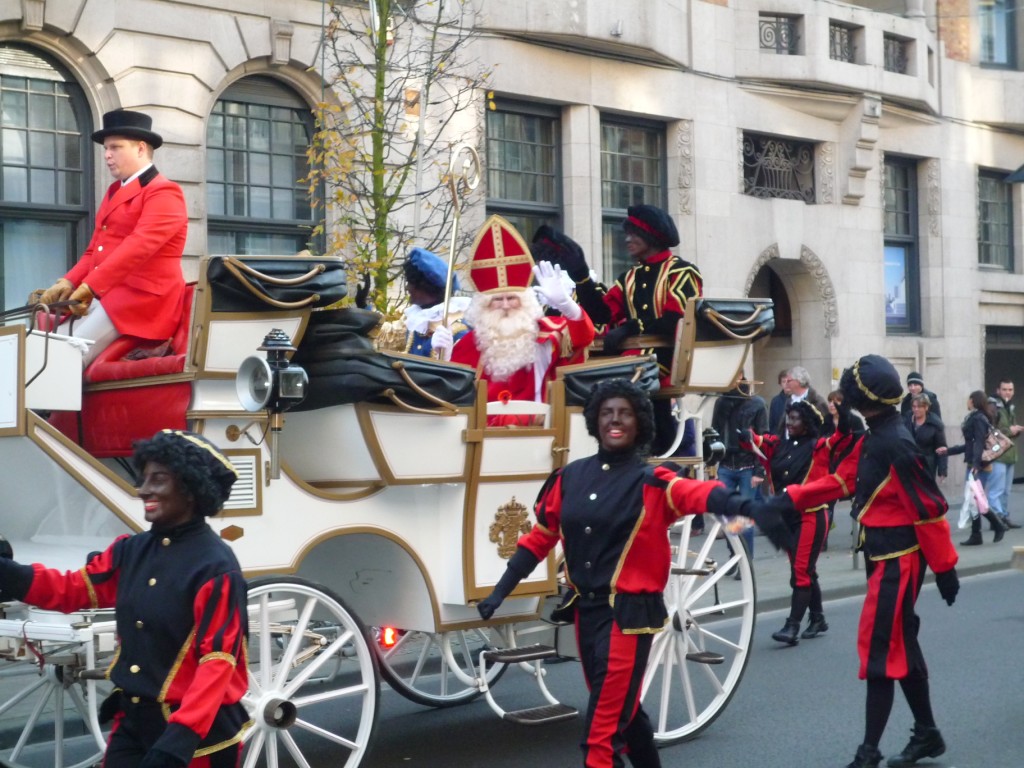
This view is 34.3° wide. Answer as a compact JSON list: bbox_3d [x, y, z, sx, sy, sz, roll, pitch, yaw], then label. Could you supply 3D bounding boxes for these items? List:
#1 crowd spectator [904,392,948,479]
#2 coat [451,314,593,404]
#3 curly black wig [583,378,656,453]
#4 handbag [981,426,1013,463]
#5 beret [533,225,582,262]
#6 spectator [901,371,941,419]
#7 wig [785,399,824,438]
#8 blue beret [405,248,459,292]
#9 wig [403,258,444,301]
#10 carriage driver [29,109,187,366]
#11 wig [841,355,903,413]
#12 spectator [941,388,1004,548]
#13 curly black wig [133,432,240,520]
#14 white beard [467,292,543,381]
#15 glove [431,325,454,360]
[{"bbox_3d":[4.389,0.912,17.800,0.540,1.610,0.360,-2,-2,29],"label":"crowd spectator"},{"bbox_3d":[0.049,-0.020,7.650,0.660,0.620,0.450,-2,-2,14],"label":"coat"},{"bbox_3d":[0.369,0.108,5.680,0.255,0.265,0.260,-1,-2,9],"label":"curly black wig"},{"bbox_3d":[5.118,0.644,17.500,0.370,0.280,0.150,-18,-1,5],"label":"handbag"},{"bbox_3d":[0.253,-0.786,9.200,0.290,0.170,0.280,18,-1,0],"label":"beret"},{"bbox_3d":[4.421,0.748,17.992,0.540,1.750,0.360,-1,-1,14],"label":"spectator"},{"bbox_3d":[2.048,0.242,11.600,0.270,0.260,0.260,-1,-1,-37],"label":"wig"},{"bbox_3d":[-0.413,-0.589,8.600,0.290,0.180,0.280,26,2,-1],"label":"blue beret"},{"bbox_3d":[-0.444,-0.548,8.600,0.260,0.240,0.250,-1,-1,21],"label":"wig"},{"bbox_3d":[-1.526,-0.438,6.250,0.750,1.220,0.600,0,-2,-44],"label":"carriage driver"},{"bbox_3d":[1.640,0.002,7.600,0.280,0.270,0.270,-2,-1,30],"label":"wig"},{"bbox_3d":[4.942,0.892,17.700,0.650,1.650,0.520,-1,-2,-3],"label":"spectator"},{"bbox_3d":[-0.930,0.258,4.720,0.290,0.250,0.270,-1,-1,-21],"label":"curly black wig"},{"bbox_3d":[-0.034,-0.216,7.550,0.340,0.400,0.240,-1,-2,3],"label":"white beard"},{"bbox_3d":[-0.315,-0.188,7.500,0.100,0.165,0.110,-2,-2,18],"label":"glove"}]

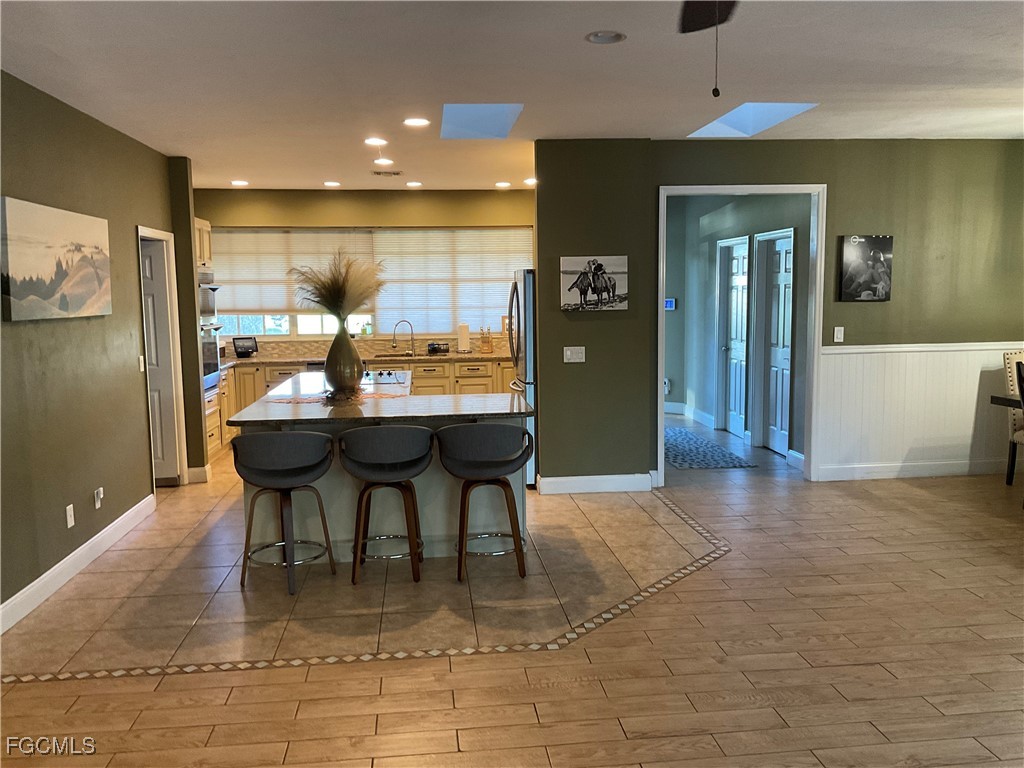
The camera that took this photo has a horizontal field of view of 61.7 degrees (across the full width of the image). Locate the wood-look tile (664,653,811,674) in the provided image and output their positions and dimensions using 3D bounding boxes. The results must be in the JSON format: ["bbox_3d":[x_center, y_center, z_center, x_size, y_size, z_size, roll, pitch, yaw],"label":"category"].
[{"bbox_3d":[0.968,1.204,3.677,0.602,0.010,0.154,-2,6,-6],"label":"wood-look tile"}]

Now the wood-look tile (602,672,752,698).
[{"bbox_3d":[0.674,1.233,3.505,0.607,0.010,0.153,-2,6,-6],"label":"wood-look tile"}]

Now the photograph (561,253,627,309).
[{"bbox_3d":[0.637,-0.777,6.633,0.520,0.408,0.035,-2,6,-6],"label":"photograph"}]

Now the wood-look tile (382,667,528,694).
[{"bbox_3d":[-0.240,1.244,3.583,0.606,0.011,0.153,-2,7,-6],"label":"wood-look tile"}]

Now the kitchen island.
[{"bbox_3d":[-0.870,0.486,6.340,1.730,0.914,2.820,-2,6,-6],"label":"kitchen island"}]

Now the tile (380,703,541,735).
[{"bbox_3d":[-0.205,1.275,3.254,0.607,0.010,0.153,-2,6,-6],"label":"tile"}]

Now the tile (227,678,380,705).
[{"bbox_3d":[-0.845,1.262,3.514,0.606,0.011,0.153,-2,7,-6],"label":"tile"}]

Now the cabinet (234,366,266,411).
[{"bbox_3d":[-2.758,0.207,9.308,0.350,0.870,0.600,-2,6,-6],"label":"cabinet"}]

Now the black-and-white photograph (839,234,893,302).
[{"bbox_3d":[2.825,-0.920,6.849,0.409,0.511,0.036,-2,7,-6],"label":"black-and-white photograph"}]

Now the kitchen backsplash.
[{"bbox_3d":[-1.625,-0.410,9.669,3.300,0.190,0.020,-2,6,-6],"label":"kitchen backsplash"}]

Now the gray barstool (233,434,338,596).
[{"bbox_3d":[-1.264,0.665,4.792,0.550,0.897,0.510,-3,7,-18],"label":"gray barstool"}]

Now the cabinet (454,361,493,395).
[{"bbox_3d":[-0.410,0.171,9.055,0.403,0.872,0.600,-2,7,-6],"label":"cabinet"}]

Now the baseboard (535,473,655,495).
[{"bbox_3d":[0.667,0.793,6.822,0.900,0.136,0.018,-2,6,-6],"label":"baseboard"}]

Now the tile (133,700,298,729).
[{"bbox_3d":[-1.142,1.288,3.326,0.606,0.011,0.153,-2,7,-6],"label":"tile"}]

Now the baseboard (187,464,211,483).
[{"bbox_3d":[-2.718,0.778,7.482,0.165,0.138,0.200,-2,6,-6],"label":"baseboard"}]

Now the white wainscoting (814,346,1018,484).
[{"bbox_3d":[3.454,0.225,7.146,1.880,1.120,0.040,-2,6,-6],"label":"white wainscoting"}]

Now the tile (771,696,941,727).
[{"bbox_3d":[1.321,1.255,3.275,0.606,0.011,0.153,-2,7,-6],"label":"tile"}]

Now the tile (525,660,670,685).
[{"bbox_3d":[0.367,1.225,3.631,0.607,0.010,0.153,-2,6,-6],"label":"tile"}]

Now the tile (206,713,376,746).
[{"bbox_3d":[-0.813,1.297,3.204,0.606,0.011,0.153,-2,7,-6],"label":"tile"}]

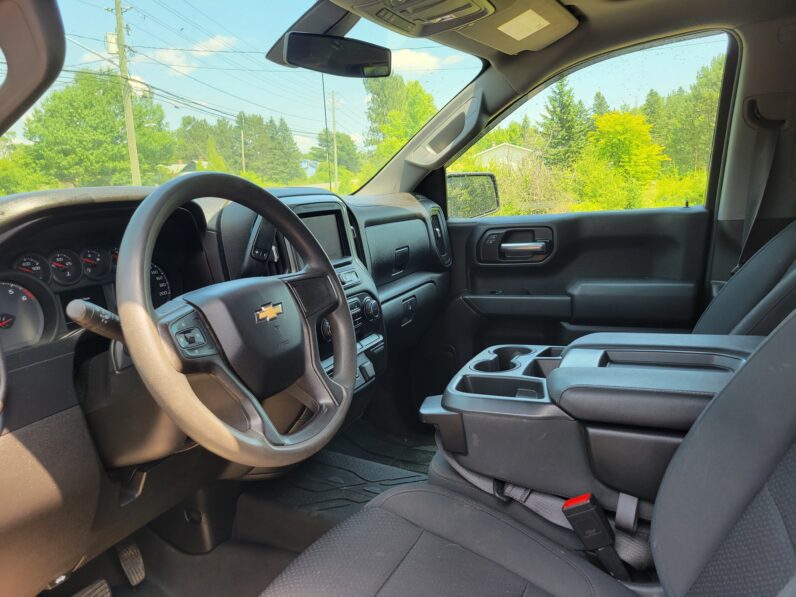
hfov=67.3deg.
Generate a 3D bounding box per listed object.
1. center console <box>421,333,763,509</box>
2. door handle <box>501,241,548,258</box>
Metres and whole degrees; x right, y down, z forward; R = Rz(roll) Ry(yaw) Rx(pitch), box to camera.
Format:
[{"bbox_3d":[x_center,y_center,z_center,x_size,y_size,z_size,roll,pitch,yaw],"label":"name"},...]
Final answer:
[{"bbox_3d":[0.368,0.195,0.991,0.590,0.205,0.330,0,12,25],"label":"center console"},{"bbox_3d":[0.385,-0.148,1.822,0.138,0.048,0.040,0,12,25],"label":"door handle"}]

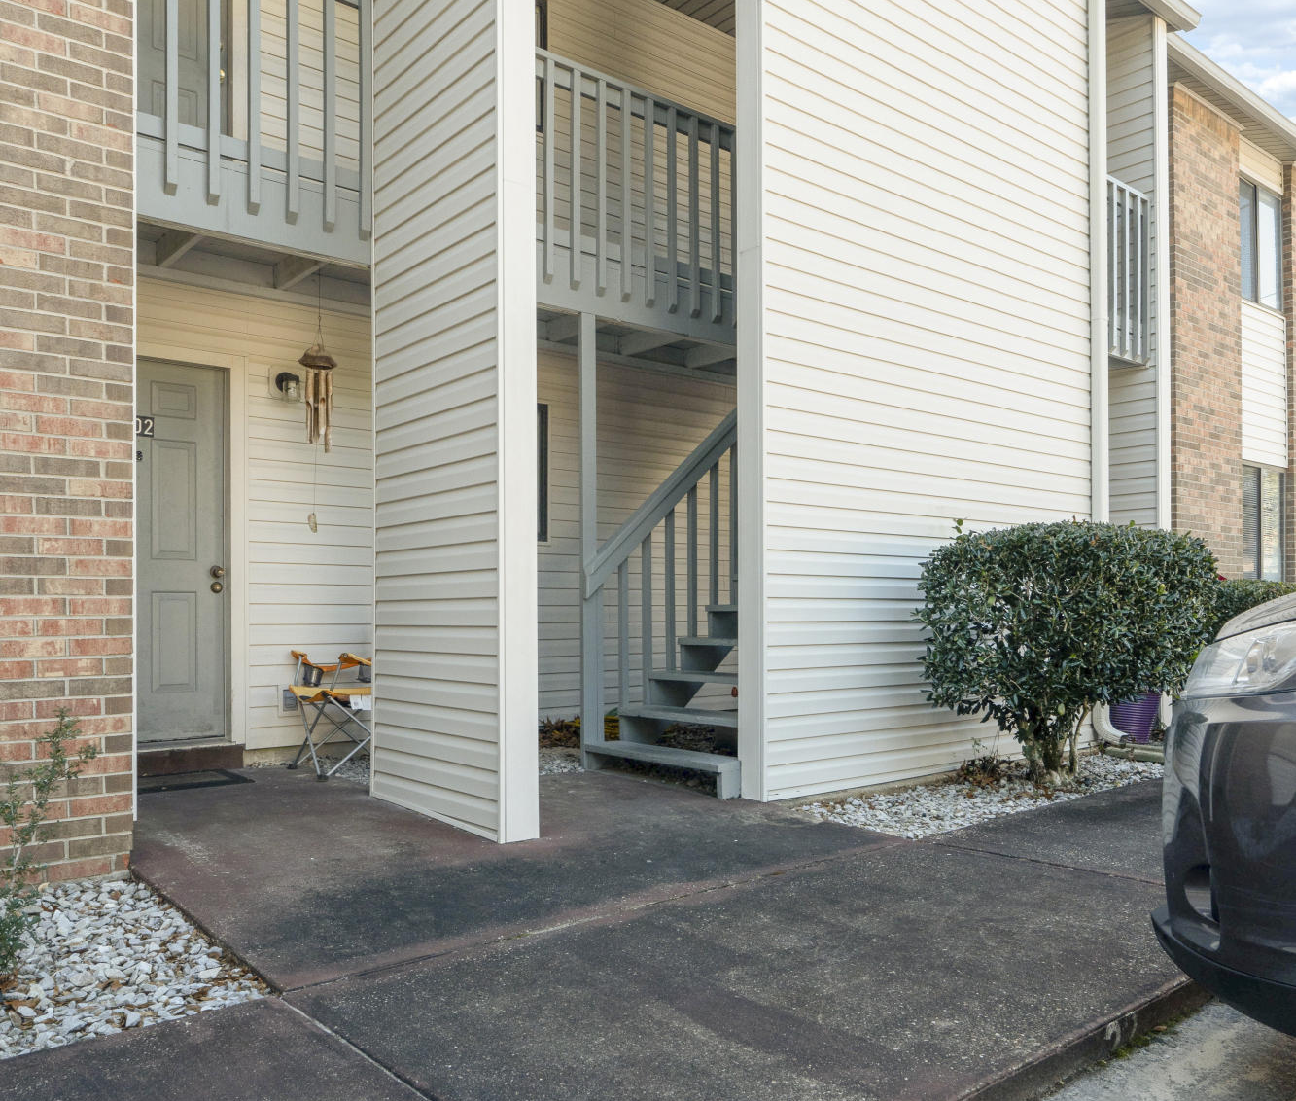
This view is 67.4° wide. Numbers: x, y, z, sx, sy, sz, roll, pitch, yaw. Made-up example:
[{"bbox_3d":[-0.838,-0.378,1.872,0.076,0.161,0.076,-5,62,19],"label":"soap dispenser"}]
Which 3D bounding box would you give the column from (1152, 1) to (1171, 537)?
[{"bbox_3d":[3.750,-1.250,7.120,0.180,5.200,0.110,1,-2,-38],"label":"column"}]

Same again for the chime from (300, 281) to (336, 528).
[{"bbox_3d":[-1.600,-0.700,4.750,0.170,1.220,0.170,1,-2,-38],"label":"chime"}]

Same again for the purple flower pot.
[{"bbox_3d":[3.480,1.140,6.950,0.410,0.420,0.410,0,-1,0],"label":"purple flower pot"}]

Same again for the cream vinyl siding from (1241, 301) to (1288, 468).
[{"bbox_3d":[5.960,-1.590,9.410,1.120,1.530,0.080,1,-2,-38],"label":"cream vinyl siding"}]

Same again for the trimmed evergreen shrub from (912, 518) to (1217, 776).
[{"bbox_3d":[2.310,0.550,5.480,1.580,1.410,1.380,1,-2,-38],"label":"trimmed evergreen shrub"}]

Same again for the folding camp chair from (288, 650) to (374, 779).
[{"bbox_3d":[-1.610,0.790,5.410,0.620,0.860,0.760,1,-2,-38],"label":"folding camp chair"}]

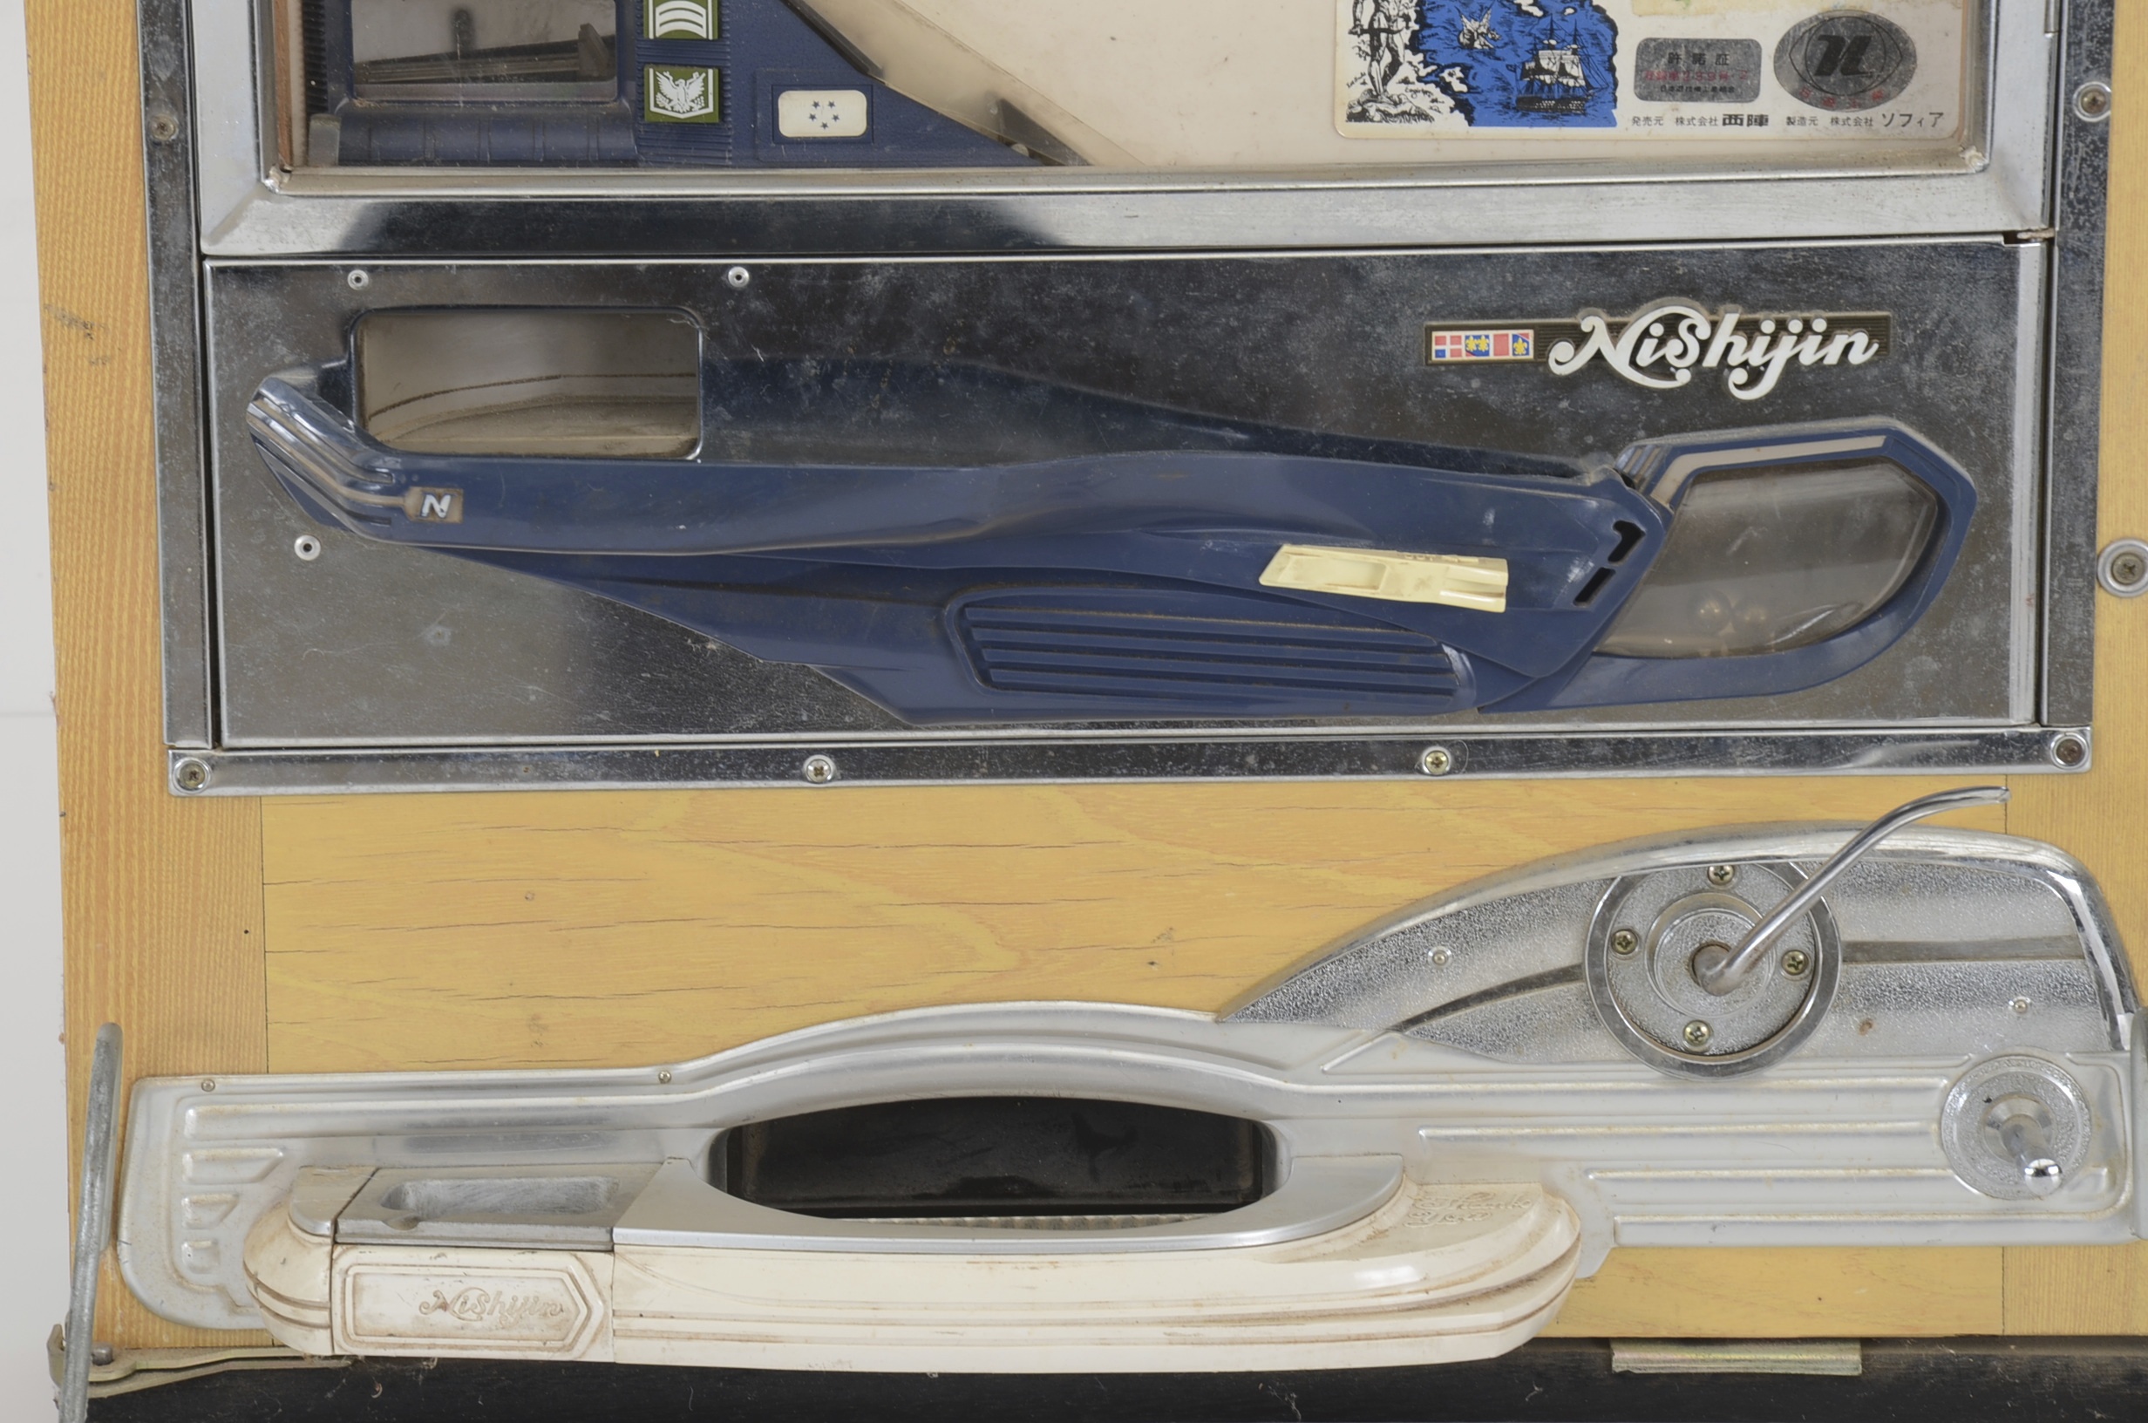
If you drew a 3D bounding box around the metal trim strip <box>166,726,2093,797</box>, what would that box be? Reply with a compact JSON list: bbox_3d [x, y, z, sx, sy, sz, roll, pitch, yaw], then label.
[{"bbox_3d":[0.014,0.012,2.234,0.459,0.011,0.005,-1,17,-1],"label":"metal trim strip"}]

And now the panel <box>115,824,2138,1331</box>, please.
[{"bbox_3d":[0.014,0.099,2.221,0.488,0.124,0.075,-1,17,-1],"label":"panel"}]

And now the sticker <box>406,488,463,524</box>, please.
[{"bbox_3d":[-0.149,-0.048,2.181,0.014,0.008,0.002,-1,17,-1],"label":"sticker"}]

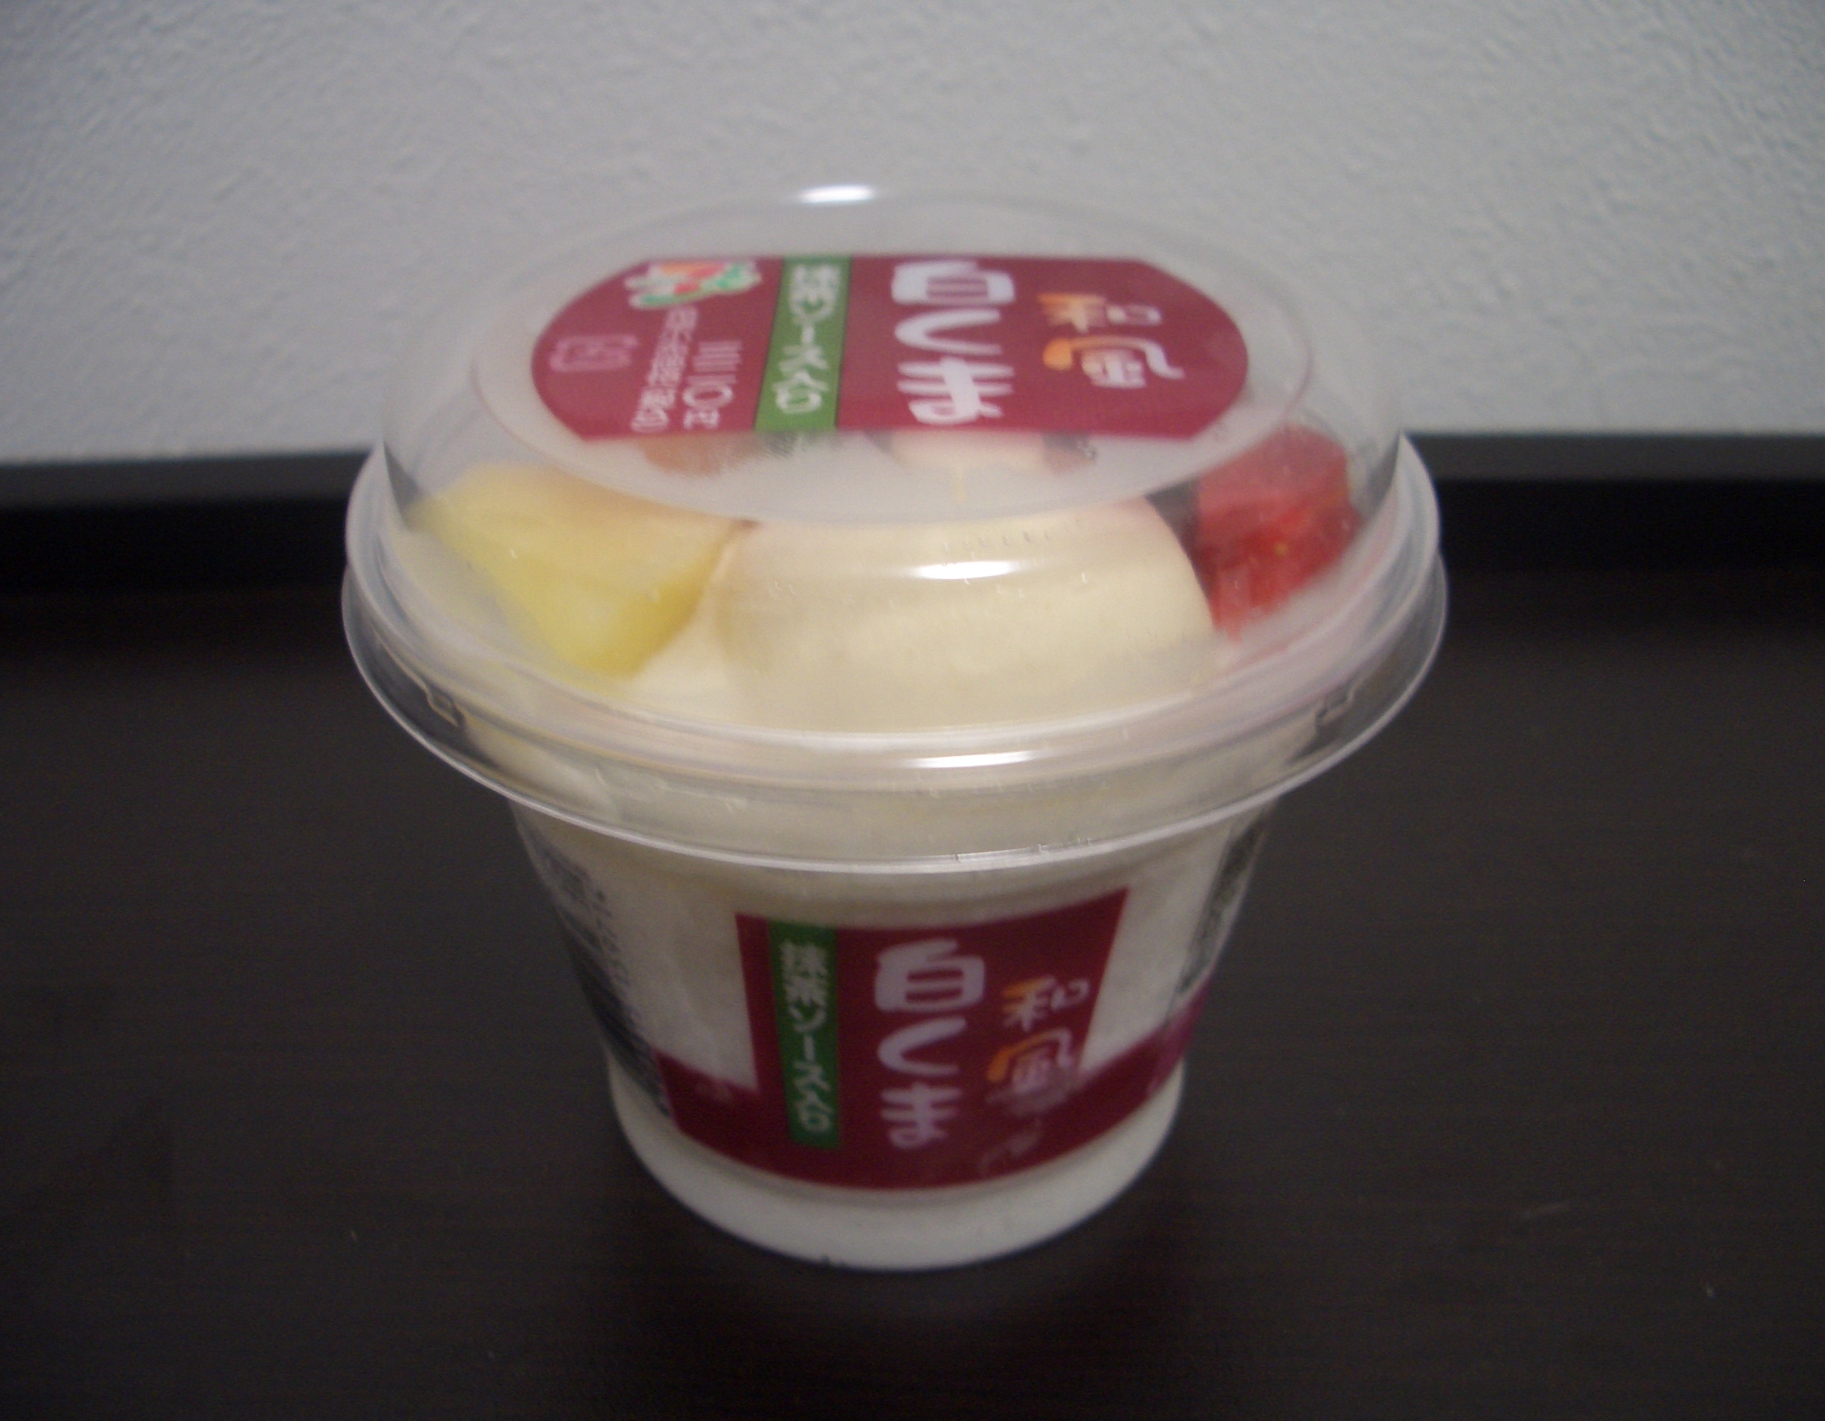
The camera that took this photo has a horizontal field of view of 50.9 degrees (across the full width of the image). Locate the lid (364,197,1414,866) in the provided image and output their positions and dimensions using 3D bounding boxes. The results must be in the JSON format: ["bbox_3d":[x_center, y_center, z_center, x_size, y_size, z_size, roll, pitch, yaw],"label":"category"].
[{"bbox_3d":[-0.002,-0.027,0.185,0.107,0.024,0.107,-1,33,0],"label":"lid"}]

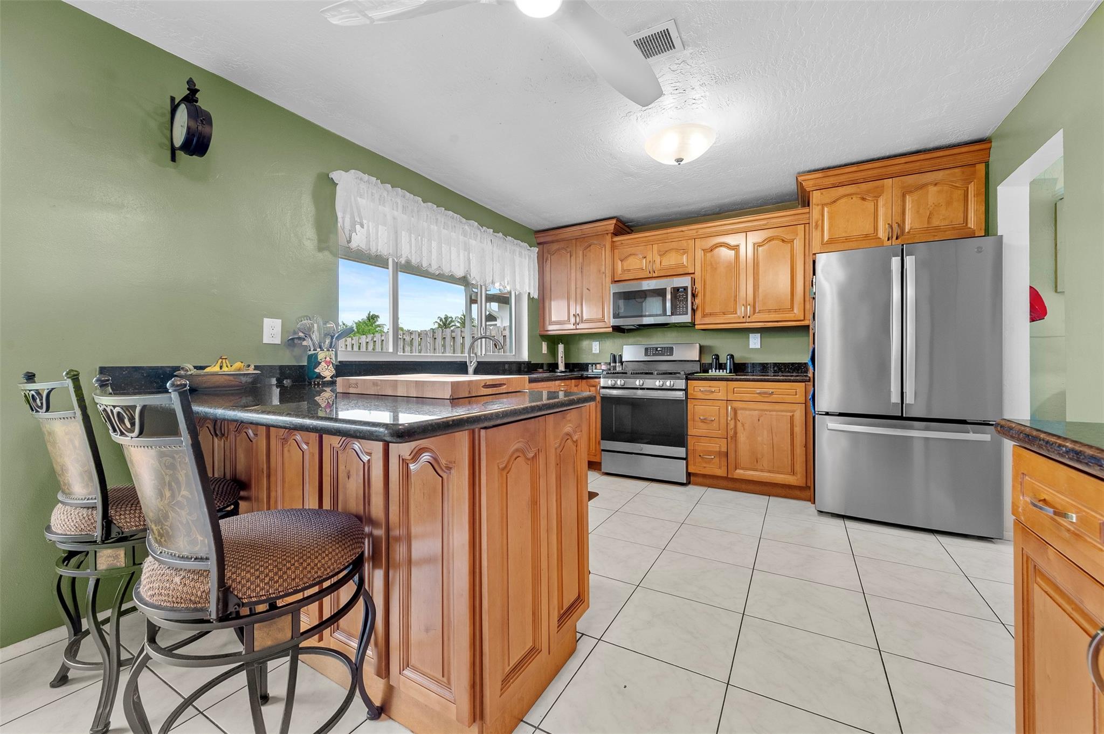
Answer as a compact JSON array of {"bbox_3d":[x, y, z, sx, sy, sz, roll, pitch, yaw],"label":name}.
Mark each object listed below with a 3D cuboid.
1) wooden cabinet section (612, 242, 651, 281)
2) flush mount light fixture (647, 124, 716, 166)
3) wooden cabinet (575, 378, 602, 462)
[{"bbox_3d":[0.855,-0.992,4.235,0.381,0.299,0.320,0,0,30],"label":"wooden cabinet section"},{"bbox_3d":[0.790,-1.335,2.654,0.420,0.170,0.420,0,1,30],"label":"flush mount light fixture"},{"bbox_3d":[0.499,0.510,4.302,0.264,0.812,0.620,0,1,30],"label":"wooden cabinet"}]

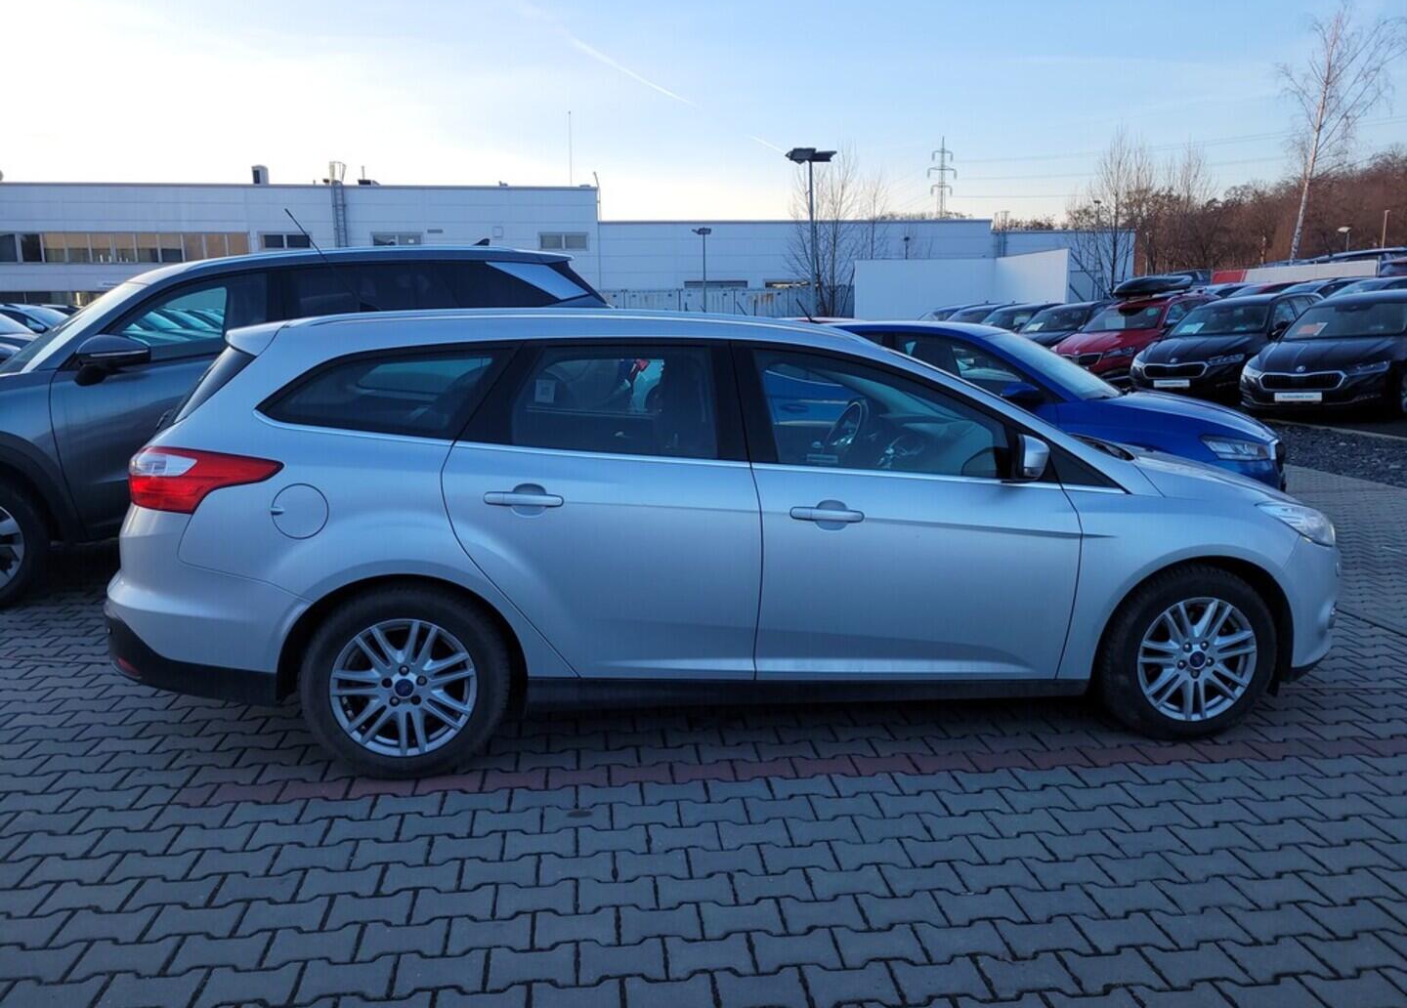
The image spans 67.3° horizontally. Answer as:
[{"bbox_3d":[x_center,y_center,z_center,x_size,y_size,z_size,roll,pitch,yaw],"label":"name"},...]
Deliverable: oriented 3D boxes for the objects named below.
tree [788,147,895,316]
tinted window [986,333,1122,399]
[{"bbox_3d":[5.355,-9.852,41.161,4.180,7.990,3.800,0,10,0],"label":"tree"},{"bbox_3d":[2.258,-0.884,6.863,0.854,0.170,1.380,30,16,8],"label":"tinted window"}]

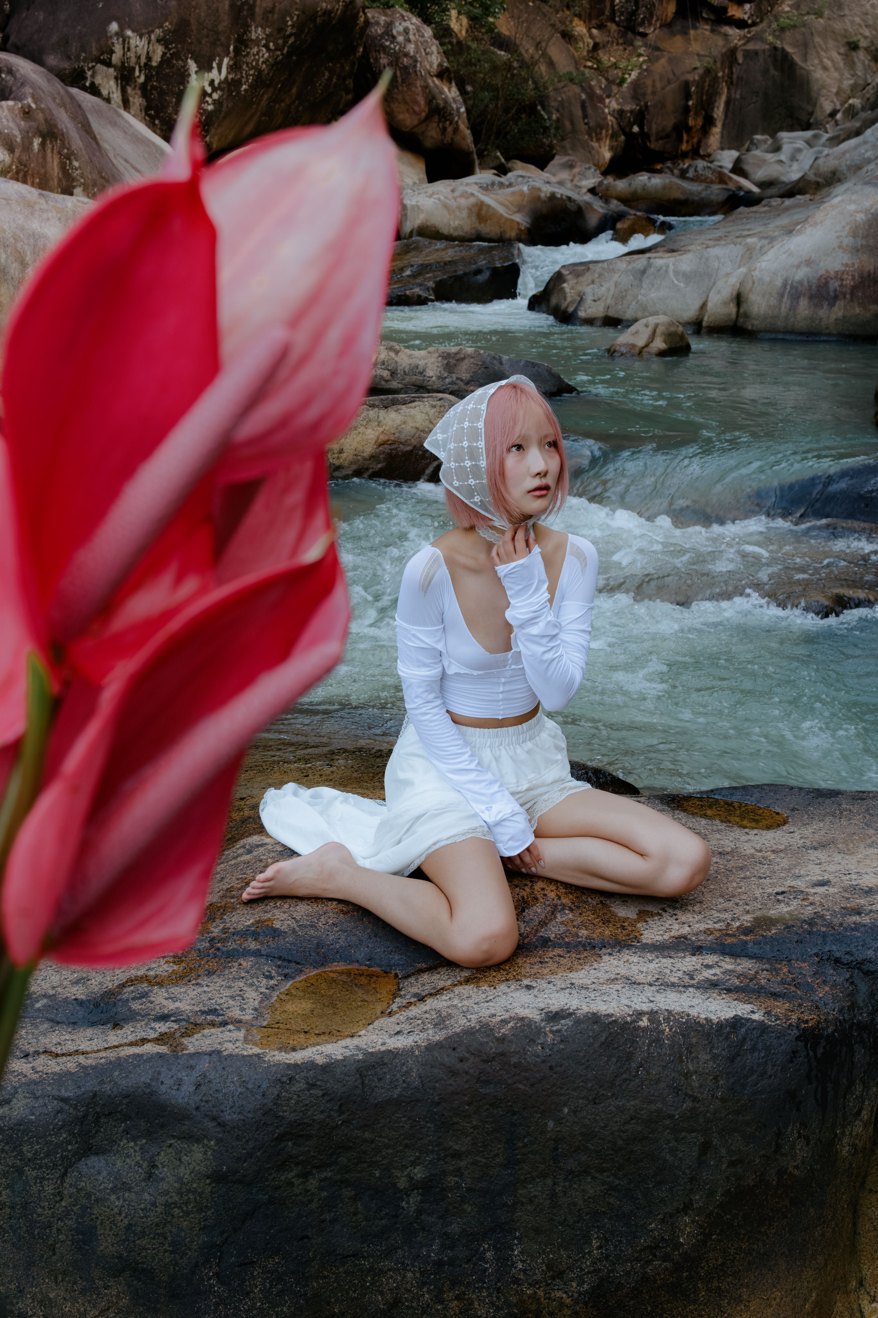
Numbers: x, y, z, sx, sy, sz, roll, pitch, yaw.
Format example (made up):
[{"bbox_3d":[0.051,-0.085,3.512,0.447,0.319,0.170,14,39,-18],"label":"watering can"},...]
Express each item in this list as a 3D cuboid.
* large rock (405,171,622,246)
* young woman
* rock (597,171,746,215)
[{"bbox_3d":[0.750,-5.116,15.000,2.500,0.850,1.600,-1,16,-5],"label":"large rock"},{"bbox_3d":[0.048,-0.027,2.301,0.750,0.910,0.600,-8,18,-27],"label":"young woman"},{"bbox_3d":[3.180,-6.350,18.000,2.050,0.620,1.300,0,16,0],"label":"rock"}]

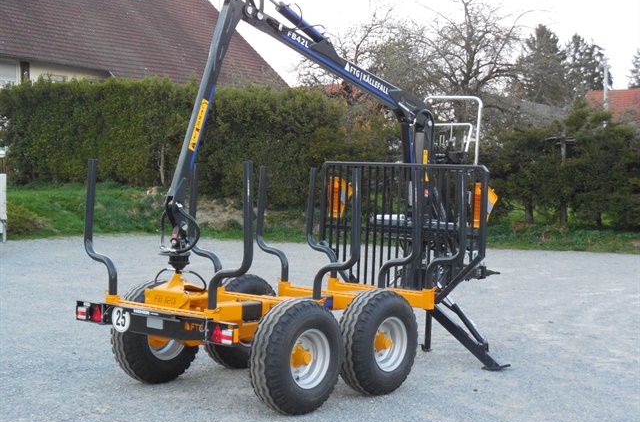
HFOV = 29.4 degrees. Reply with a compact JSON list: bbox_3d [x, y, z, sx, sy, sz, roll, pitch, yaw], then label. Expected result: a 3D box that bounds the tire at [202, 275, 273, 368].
[{"bbox_3d":[-0.733,1.036,11.406,0.310,0.900,0.900,4,4,39],"label":"tire"}]

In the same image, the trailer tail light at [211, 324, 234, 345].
[{"bbox_3d":[-0.686,0.851,8.479,0.223,0.139,0.045,4,4,41],"label":"trailer tail light"}]

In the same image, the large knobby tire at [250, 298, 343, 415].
[{"bbox_3d":[-0.174,1.146,9.580,0.310,0.900,0.900,4,4,39],"label":"large knobby tire"}]

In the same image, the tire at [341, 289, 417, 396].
[{"bbox_3d":[0.497,1.124,10.396,0.310,0.900,0.900,4,4,39],"label":"tire"}]

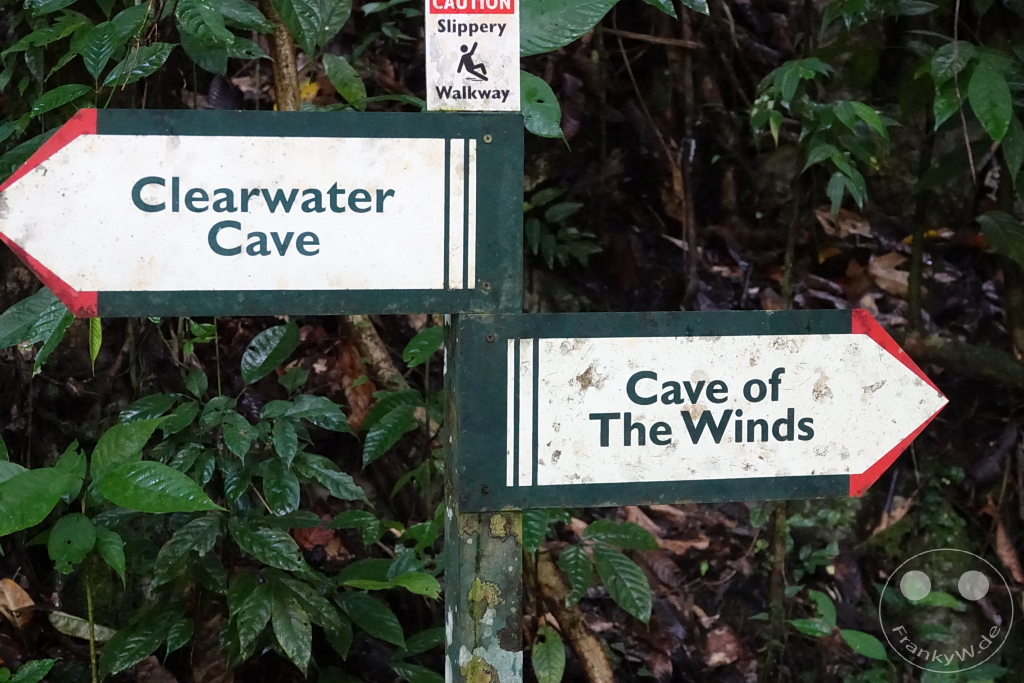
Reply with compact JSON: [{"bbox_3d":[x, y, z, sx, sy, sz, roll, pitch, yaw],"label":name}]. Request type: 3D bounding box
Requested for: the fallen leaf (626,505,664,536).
[{"bbox_3d":[0.268,0.355,4.850,0.115,0.025,0.045,41,41,24],"label":"fallen leaf"}]

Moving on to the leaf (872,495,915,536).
[{"bbox_3d":[0.775,0.353,4.900,0.045,0.125,0.025,32,-19,41],"label":"leaf"}]

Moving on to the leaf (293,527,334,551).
[{"bbox_3d":[-0.375,0.369,4.550,0.085,0.025,0.060,0,45,0],"label":"leaf"}]

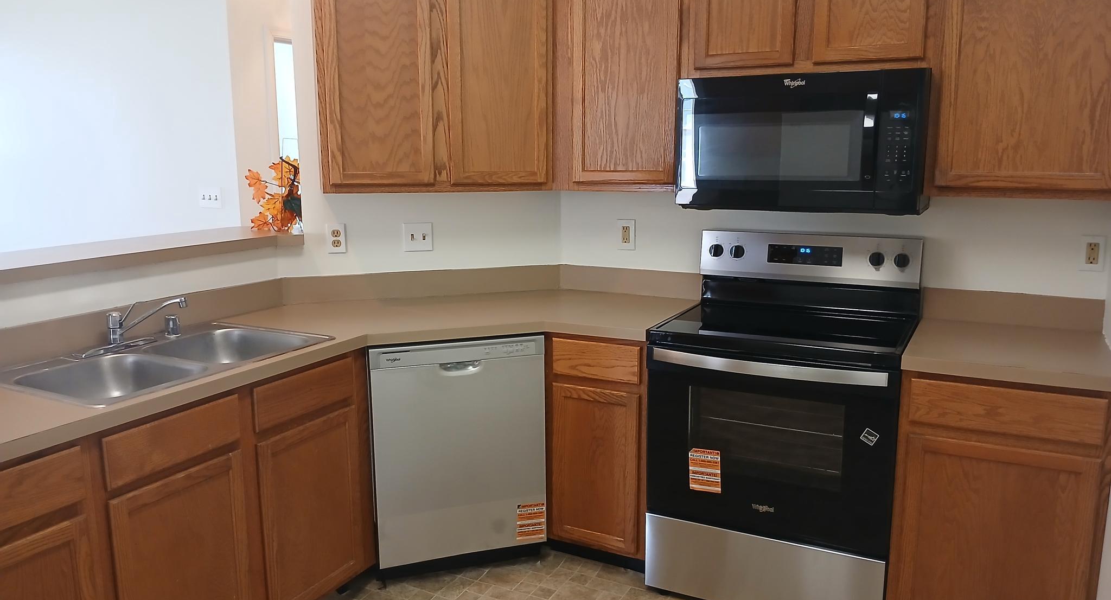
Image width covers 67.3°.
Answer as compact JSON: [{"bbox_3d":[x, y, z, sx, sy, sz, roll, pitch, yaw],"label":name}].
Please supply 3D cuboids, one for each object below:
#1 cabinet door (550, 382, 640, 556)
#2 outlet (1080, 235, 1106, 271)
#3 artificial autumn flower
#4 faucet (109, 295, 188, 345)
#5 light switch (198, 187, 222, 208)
[{"bbox_3d":[0.138,0.584,2.901,0.316,0.572,0.021,5,11,27],"label":"cabinet door"},{"bbox_3d":[1.724,-0.150,2.678,0.071,0.115,0.010,5,11,26],"label":"outlet"},{"bbox_3d":[-1.095,-0.425,3.337,0.250,0.310,0.260,5,11,26],"label":"artificial autumn flower"},{"bbox_3d":[-1.232,0.065,2.522,0.243,0.141,0.062,-1,10,-4],"label":"faucet"},{"bbox_3d":[-1.893,-0.560,4.580,0.165,0.114,0.012,5,11,26],"label":"light switch"}]

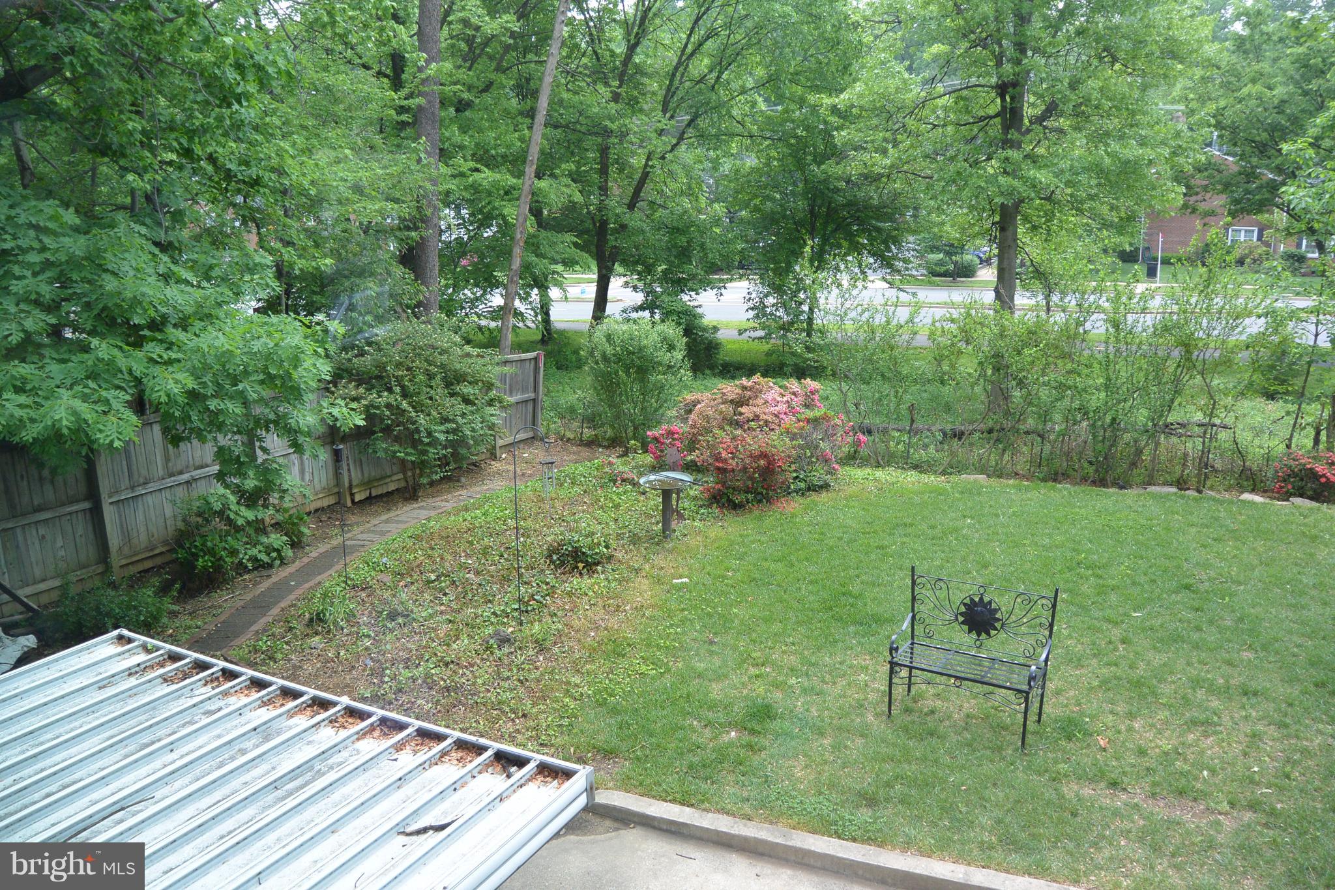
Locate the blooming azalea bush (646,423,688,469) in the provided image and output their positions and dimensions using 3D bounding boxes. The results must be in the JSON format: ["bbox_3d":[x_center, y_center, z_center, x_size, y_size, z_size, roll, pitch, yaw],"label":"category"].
[{"bbox_3d":[-0.008,0.031,14.900,0.620,0.680,0.600,0,12,0],"label":"blooming azalea bush"}]

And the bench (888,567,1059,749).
[{"bbox_3d":[2.184,1.509,7.252,1.040,1.035,0.567,7,14,31],"label":"bench"}]

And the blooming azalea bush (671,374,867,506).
[{"bbox_3d":[1.315,-0.112,14.100,2.550,1.420,2.100,0,12,0],"label":"blooming azalea bush"}]

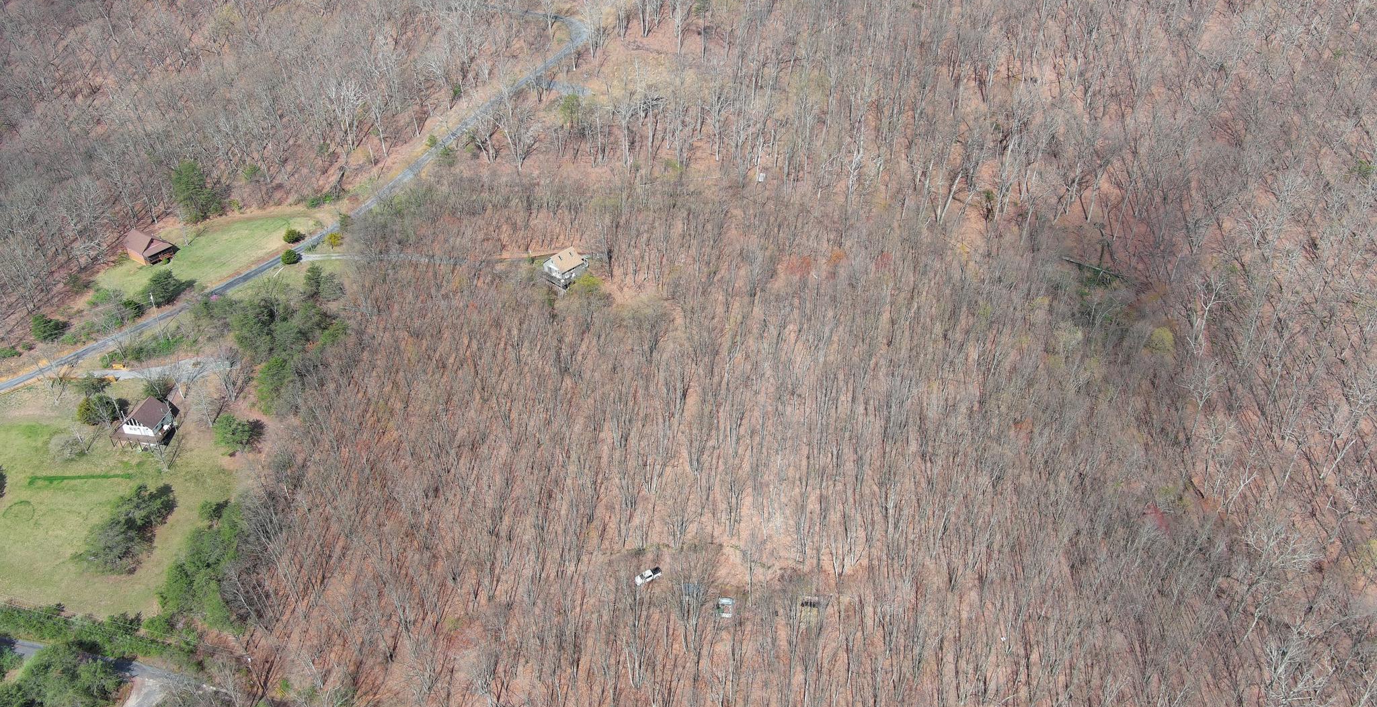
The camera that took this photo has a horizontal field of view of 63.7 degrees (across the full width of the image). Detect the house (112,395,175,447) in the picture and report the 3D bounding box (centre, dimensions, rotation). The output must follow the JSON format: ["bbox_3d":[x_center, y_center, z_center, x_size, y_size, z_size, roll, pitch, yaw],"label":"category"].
[{"bbox_3d":[-121.440,15.440,247.490,11.220,8.020,9.250,6,37,7],"label":"house"}]

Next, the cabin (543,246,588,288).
[{"bbox_3d":[-32.700,-22.520,288.420,8.350,7.570,9.960,27,44,31],"label":"cabin"}]

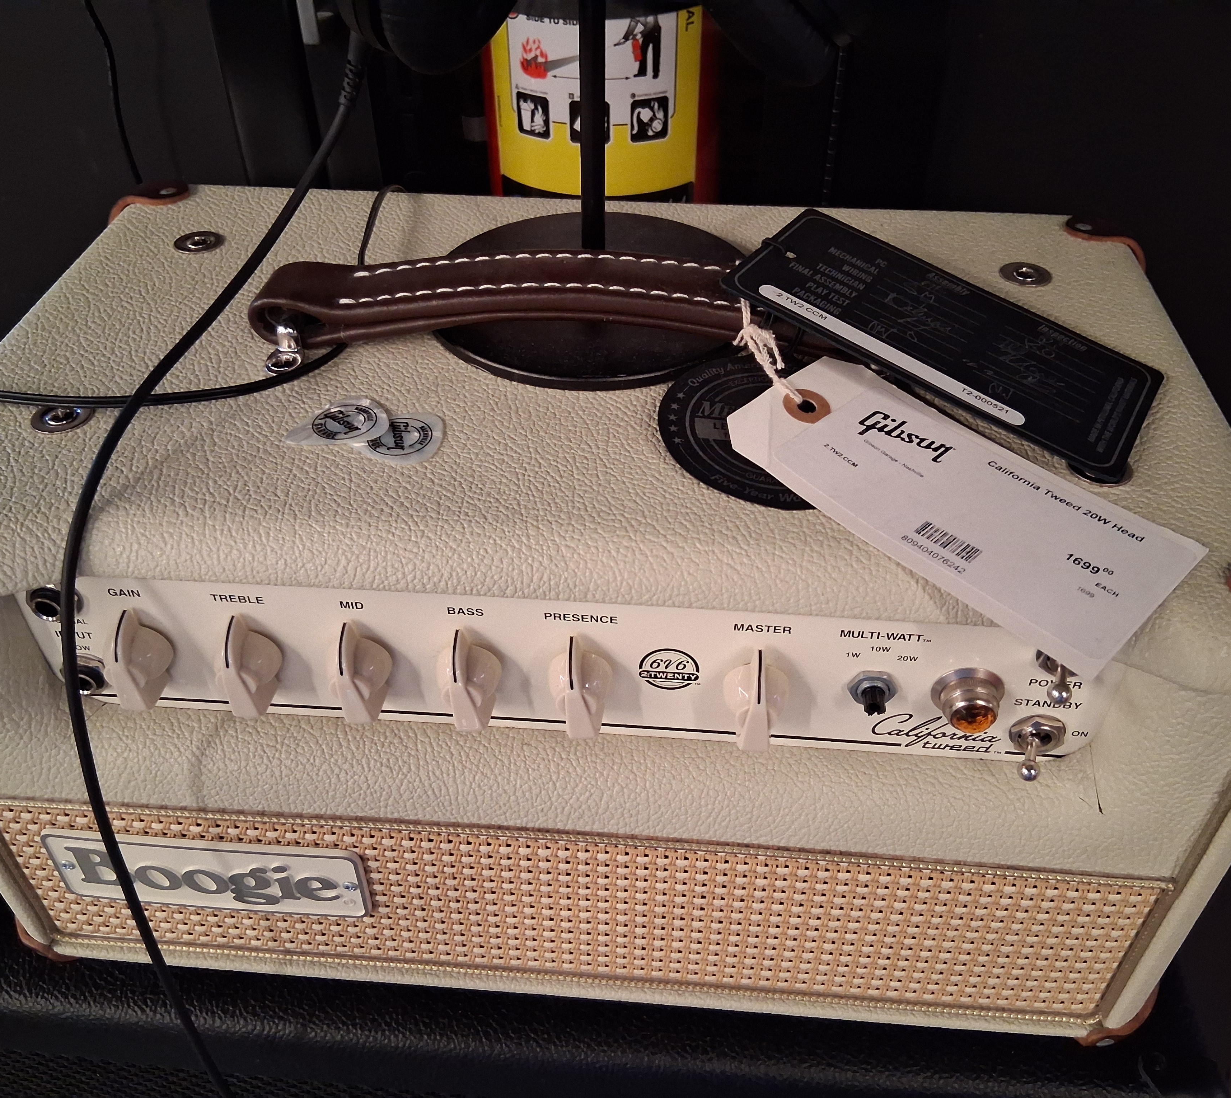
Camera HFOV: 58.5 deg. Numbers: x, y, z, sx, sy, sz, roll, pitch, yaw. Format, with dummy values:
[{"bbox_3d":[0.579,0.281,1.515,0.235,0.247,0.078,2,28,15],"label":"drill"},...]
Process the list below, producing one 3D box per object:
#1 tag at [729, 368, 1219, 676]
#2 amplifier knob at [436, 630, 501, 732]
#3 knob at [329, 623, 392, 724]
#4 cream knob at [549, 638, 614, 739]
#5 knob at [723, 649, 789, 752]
[{"bbox_3d":[0.092,-0.017,0.310,0.062,0.006,0.126,-31,51,-28],"label":"tag"},{"bbox_3d":[-0.040,0.034,0.299,0.018,0.028,0.014,3,40,4],"label":"amplifier knob"},{"bbox_3d":[-0.070,0.032,0.300,0.018,0.029,0.014,3,40,4],"label":"knob"},{"bbox_3d":[-0.009,0.035,0.297,0.017,0.028,0.014,3,40,4],"label":"cream knob"},{"bbox_3d":[0.037,0.039,0.294,0.017,0.029,0.014,3,40,4],"label":"knob"}]

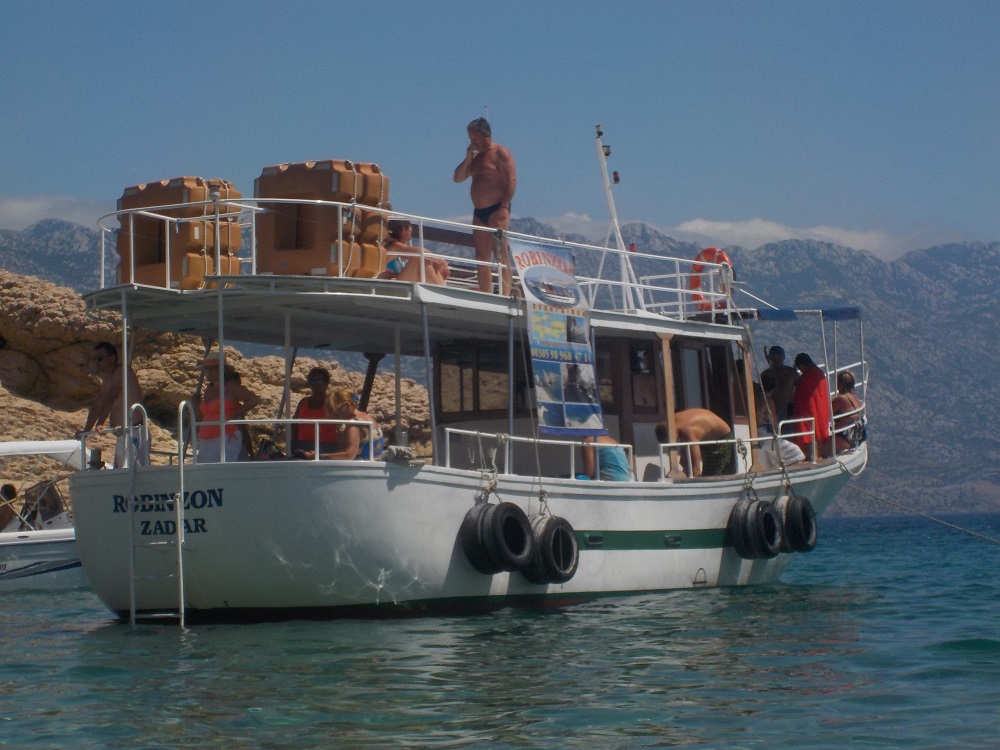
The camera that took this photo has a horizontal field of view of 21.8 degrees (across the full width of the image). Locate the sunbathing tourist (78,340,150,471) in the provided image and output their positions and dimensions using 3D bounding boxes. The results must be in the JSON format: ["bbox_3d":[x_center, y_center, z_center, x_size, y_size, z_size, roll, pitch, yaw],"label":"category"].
[{"bbox_3d":[-3.165,0.566,21.451,0.580,1.689,0.500,-1,-3,-12],"label":"sunbathing tourist"}]

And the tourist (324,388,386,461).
[{"bbox_3d":[-1.181,0.741,21.363,0.580,1.262,0.460,-3,-3,17],"label":"tourist"}]

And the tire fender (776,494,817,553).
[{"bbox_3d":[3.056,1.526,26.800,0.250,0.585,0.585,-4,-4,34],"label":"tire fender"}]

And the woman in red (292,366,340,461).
[{"bbox_3d":[-1.682,0.551,23.700,0.500,1.250,0.550,-1,-3,-5],"label":"woman in red"}]

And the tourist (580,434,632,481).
[{"bbox_3d":[1.057,0.915,26.300,0.650,1.030,0.500,-1,-4,-18],"label":"tourist"}]

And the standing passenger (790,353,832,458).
[{"bbox_3d":[3.484,0.534,28.854,0.420,1.572,0.470,-2,-3,14],"label":"standing passenger"}]

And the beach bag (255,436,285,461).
[{"bbox_3d":[-1.871,0.632,21.200,0.290,0.270,0.180,0,-3,-18],"label":"beach bag"}]

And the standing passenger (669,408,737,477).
[{"bbox_3d":[2.148,0.975,28.000,0.820,1.200,0.520,0,-4,-22],"label":"standing passenger"}]

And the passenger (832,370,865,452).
[{"bbox_3d":[4.091,0.455,30.700,0.580,0.980,0.470,-4,-4,34],"label":"passenger"}]

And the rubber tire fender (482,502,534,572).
[{"bbox_3d":[0.068,1.391,22.250,0.180,0.585,0.585,-4,-4,36],"label":"rubber tire fender"}]

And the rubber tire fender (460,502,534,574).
[{"bbox_3d":[-0.023,1.503,23.900,0.360,0.630,0.630,-4,-4,35],"label":"rubber tire fender"}]

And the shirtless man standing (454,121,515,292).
[{"bbox_3d":[-0.136,-1.572,24.400,0.520,1.700,0.380,-5,-5,44],"label":"shirtless man standing"}]

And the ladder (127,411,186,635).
[{"bbox_3d":[-2.964,1.250,22.500,0.510,1.950,0.280,-4,-4,30],"label":"ladder"}]

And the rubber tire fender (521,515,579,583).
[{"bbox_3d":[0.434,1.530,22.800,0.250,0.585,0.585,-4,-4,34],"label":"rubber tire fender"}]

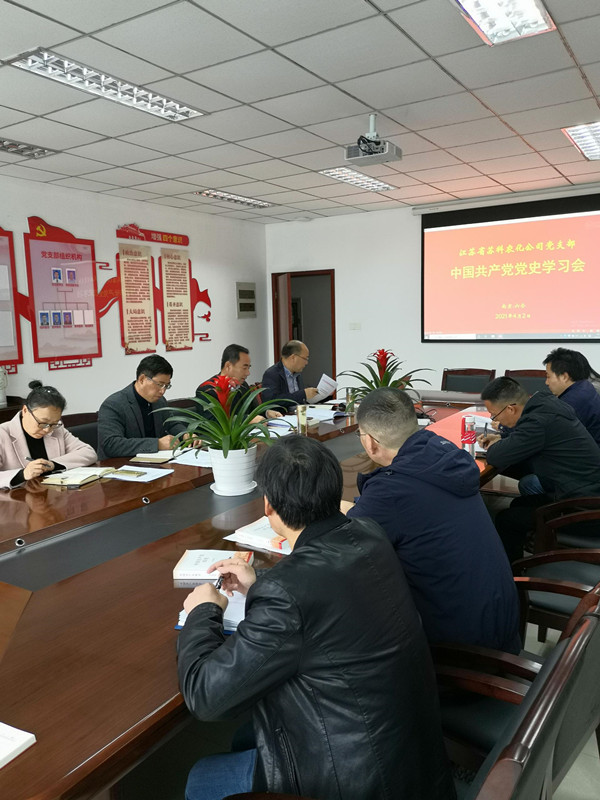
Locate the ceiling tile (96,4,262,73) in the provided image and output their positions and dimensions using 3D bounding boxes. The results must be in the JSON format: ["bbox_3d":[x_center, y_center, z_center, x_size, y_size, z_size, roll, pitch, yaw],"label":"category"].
[{"bbox_3d":[-0.550,-1.698,2.934,0.595,0.020,0.595,3,9,32],"label":"ceiling tile"}]

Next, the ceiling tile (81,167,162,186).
[{"bbox_3d":[-1.611,-2.041,5.704,0.595,0.020,0.595,3,9,32],"label":"ceiling tile"}]

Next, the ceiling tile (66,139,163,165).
[{"bbox_3d":[-1.432,-1.943,4.892,0.600,0.020,0.600,4,9,32],"label":"ceiling tile"}]

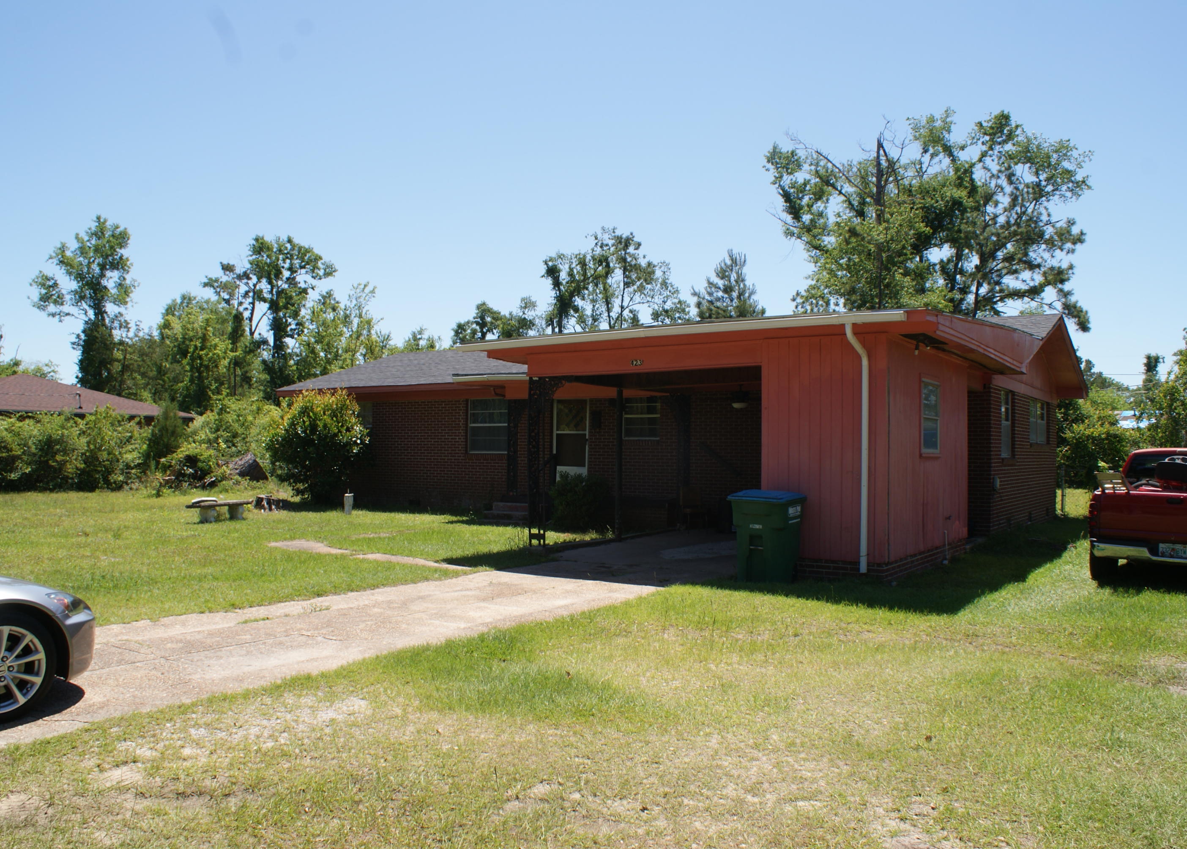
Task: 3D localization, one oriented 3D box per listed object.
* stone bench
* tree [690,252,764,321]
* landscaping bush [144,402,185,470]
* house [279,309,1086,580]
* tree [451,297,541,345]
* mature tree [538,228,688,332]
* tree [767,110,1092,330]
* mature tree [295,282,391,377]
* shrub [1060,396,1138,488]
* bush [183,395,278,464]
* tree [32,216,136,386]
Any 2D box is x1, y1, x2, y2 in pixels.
[{"bbox_3d":[-7.790,1.807,19.793,1.420,0.420,0.420,2,-2,-35],"label":"stone bench"},{"bbox_3d":[6.830,-3.003,48.107,4.308,11.673,4.308,0,-2,8],"label":"tree"},{"bbox_3d":[-14.894,0.745,32.988,1.478,2.934,1.500,1,-2,-24],"label":"landscaping bush"},{"bbox_3d":[0.204,-0.081,21.598,18.300,4.240,15.050,-1,-2,33],"label":"house"},{"bbox_3d":[-6.047,-2.375,58.090,6.041,10.763,6.041,1,-2,-6],"label":"tree"},{"bbox_3d":[1.024,-3.978,53.791,8.400,14.067,7.500,-1,-2,34],"label":"mature tree"},{"bbox_3d":[13.873,-5.115,39.266,13.000,15.741,11.500,-1,-2,34],"label":"tree"},{"bbox_3d":[-11.870,-1.994,44.862,4.800,9.308,4.600,-1,-2,34],"label":"mature tree"},{"bbox_3d":[19.595,0.854,36.944,3.400,3.788,3.200,-1,-2,34],"label":"shrub"},{"bbox_3d":[-13.304,0.613,34.993,3.747,3.341,3.600,1,-2,-21],"label":"bush"},{"bbox_3d":[-32.433,-5.212,60.165,6.805,16.090,6.805,1,-2,-28],"label":"tree"}]

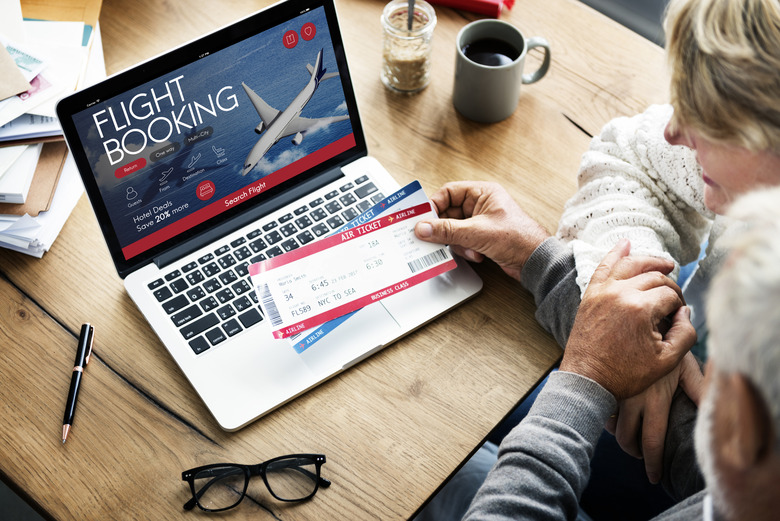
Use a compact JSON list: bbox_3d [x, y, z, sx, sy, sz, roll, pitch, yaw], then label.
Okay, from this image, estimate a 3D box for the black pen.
[{"bbox_3d":[-0.308,0.119,1.277,0.013,0.011,0.136,3,54,-1],"label":"black pen"}]

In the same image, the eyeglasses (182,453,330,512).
[{"bbox_3d":[-0.125,0.208,1.214,0.138,0.028,0.047,-6,71,-3],"label":"eyeglasses"}]

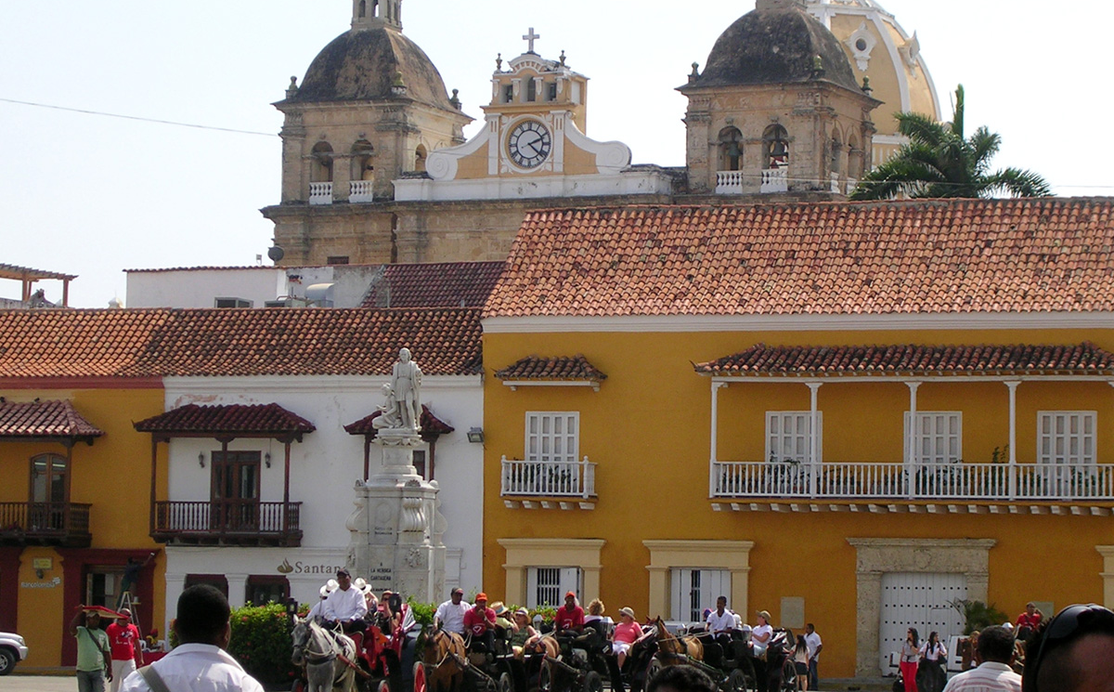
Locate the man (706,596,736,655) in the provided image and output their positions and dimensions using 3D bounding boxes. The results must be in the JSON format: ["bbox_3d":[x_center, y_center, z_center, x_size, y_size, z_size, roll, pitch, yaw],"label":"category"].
[{"bbox_3d":[2.972,5.171,67.200,0.540,1.280,0.680,-1,-5,22],"label":"man"}]

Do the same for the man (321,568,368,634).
[{"bbox_3d":[-2.846,3.606,49.500,0.580,1.280,0.680,0,-4,9],"label":"man"}]

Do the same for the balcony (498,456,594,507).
[{"bbox_3d":[-0.215,3.650,98.947,2.384,1.358,0.900,0,-4,17],"label":"balcony"}]

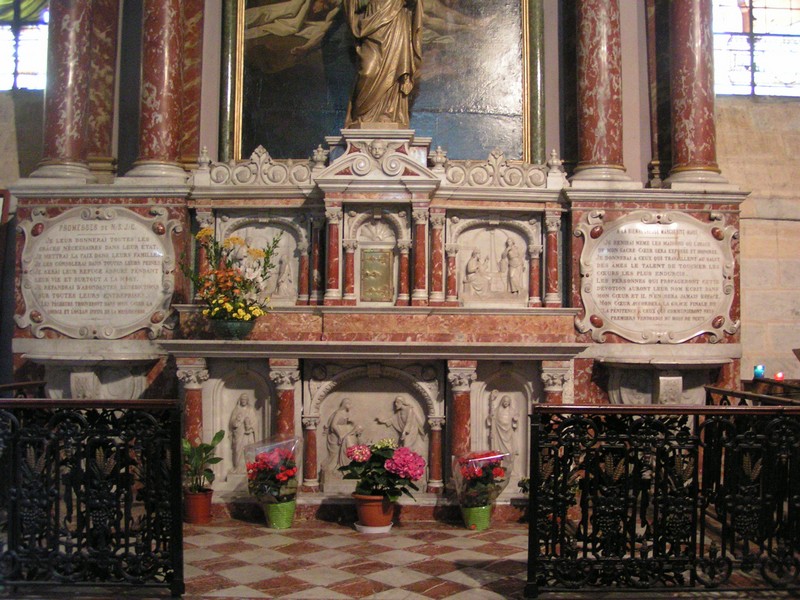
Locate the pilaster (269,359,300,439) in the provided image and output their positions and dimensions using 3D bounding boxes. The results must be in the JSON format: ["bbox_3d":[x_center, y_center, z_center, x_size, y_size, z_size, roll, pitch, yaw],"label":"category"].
[{"bbox_3d":[-0.665,0.729,5.064,0.182,0.780,0.180,1,-2,0],"label":"pilaster"}]

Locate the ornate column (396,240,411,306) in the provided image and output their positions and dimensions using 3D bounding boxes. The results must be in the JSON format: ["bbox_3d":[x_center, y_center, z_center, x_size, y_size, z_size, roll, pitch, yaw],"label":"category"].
[{"bbox_3d":[0.026,-0.172,5.685,0.097,0.428,0.090,1,-3,0],"label":"ornate column"}]

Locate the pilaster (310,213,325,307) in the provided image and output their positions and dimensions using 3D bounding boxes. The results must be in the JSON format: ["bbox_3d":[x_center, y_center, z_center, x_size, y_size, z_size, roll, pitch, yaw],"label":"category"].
[{"bbox_3d":[-0.537,-0.270,5.712,0.104,0.601,0.100,1,-3,0],"label":"pilaster"}]

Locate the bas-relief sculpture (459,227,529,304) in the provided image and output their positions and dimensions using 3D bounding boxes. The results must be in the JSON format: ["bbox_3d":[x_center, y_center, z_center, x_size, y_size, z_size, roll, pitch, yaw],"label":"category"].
[{"bbox_3d":[0.587,-0.217,5.513,0.438,0.488,0.070,0,-3,0],"label":"bas-relief sculpture"}]

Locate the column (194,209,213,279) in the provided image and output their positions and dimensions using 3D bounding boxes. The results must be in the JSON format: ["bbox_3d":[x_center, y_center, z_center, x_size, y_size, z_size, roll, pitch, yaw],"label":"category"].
[{"bbox_3d":[-1.225,-0.270,5.474,0.112,0.599,0.112,0,-3,0],"label":"column"}]

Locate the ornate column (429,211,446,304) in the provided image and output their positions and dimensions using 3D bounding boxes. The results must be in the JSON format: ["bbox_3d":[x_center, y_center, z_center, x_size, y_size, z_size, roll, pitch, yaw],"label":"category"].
[{"bbox_3d":[0.247,-0.273,5.709,0.111,0.620,0.105,1,-3,0],"label":"ornate column"}]

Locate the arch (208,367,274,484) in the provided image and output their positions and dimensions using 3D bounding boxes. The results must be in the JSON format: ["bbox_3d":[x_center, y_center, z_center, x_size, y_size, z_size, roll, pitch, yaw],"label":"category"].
[{"bbox_3d":[-0.945,0.744,5.204,0.403,0.695,0.160,1,-2,0],"label":"arch"}]

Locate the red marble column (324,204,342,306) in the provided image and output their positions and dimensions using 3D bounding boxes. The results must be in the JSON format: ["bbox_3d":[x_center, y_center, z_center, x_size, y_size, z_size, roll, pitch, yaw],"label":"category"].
[{"bbox_3d":[-0.401,-0.273,5.290,0.108,0.603,0.108,0,-3,0],"label":"red marble column"}]

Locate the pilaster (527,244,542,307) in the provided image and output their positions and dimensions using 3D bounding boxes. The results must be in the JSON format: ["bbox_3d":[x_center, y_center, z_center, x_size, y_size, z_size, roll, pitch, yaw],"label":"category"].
[{"bbox_3d":[0.882,-0.161,5.761,0.105,0.408,0.092,1,-3,0],"label":"pilaster"}]

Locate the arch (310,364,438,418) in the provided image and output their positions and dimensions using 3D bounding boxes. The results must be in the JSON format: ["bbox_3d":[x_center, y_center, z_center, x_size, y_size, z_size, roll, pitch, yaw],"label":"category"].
[{"bbox_3d":[-0.146,0.524,5.032,0.736,0.310,0.100,0,-3,0],"label":"arch"}]

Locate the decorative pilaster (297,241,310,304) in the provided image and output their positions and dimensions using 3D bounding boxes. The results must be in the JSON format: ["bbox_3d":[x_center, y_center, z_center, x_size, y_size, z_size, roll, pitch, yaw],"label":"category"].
[{"bbox_3d":[-0.603,-0.172,5.487,0.087,0.399,0.085,0,-3,0],"label":"decorative pilaster"}]

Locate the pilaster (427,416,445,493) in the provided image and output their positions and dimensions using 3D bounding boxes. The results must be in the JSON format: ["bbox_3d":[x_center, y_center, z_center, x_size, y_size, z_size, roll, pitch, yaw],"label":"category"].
[{"bbox_3d":[0.215,0.909,5.165,0.106,0.444,0.105,1,-2,0],"label":"pilaster"}]

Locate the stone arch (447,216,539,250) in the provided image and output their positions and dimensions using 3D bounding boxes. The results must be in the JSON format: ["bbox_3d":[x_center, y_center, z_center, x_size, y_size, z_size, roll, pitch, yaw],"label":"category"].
[{"bbox_3d":[0.591,-0.416,5.492,0.573,0.212,0.090,0,-3,0],"label":"stone arch"}]

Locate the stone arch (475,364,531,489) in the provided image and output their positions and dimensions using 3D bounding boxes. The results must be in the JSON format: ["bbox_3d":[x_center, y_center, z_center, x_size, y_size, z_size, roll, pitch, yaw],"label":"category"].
[{"bbox_3d":[0.619,0.764,5.225,0.351,0.733,0.130,1,-3,0],"label":"stone arch"}]

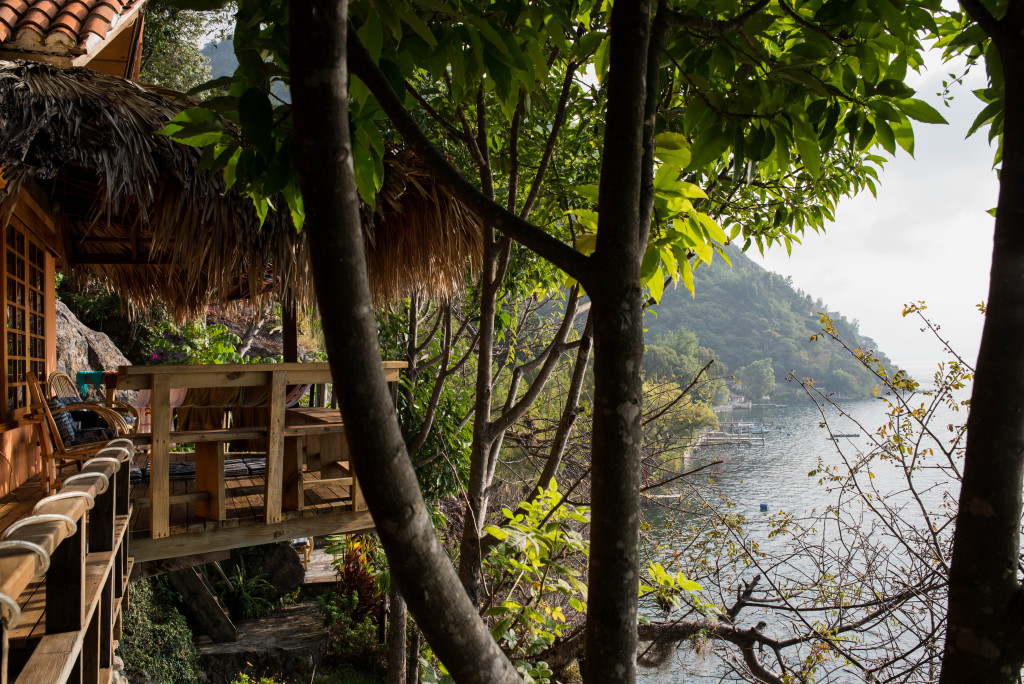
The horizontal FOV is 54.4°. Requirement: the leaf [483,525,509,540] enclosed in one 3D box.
[{"bbox_3d":[-0.073,0.842,4.400,0.115,0.070,0.075,0,-1,-11],"label":"leaf"}]

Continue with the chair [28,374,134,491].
[{"bbox_3d":[-3.250,0.685,7.500,0.740,0.930,0.650,0,-1,-20],"label":"chair"}]

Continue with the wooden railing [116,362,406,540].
[{"bbox_3d":[-1.545,0.670,6.600,2.130,1.050,0.150,1,-1,-43],"label":"wooden railing"}]

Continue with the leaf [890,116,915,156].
[{"bbox_3d":[1.251,-0.667,3.200,0.080,0.135,0.060,0,-1,-11],"label":"leaf"}]

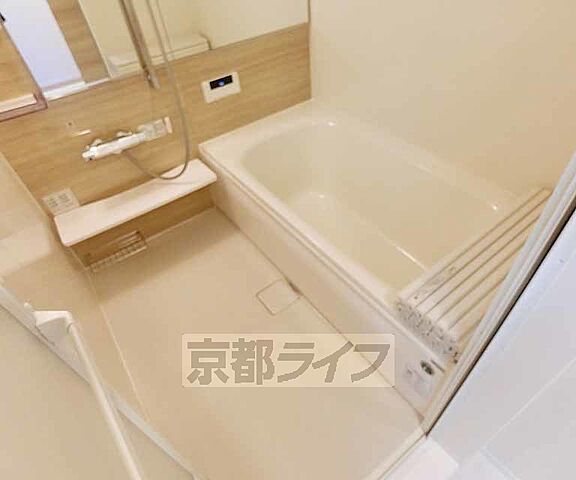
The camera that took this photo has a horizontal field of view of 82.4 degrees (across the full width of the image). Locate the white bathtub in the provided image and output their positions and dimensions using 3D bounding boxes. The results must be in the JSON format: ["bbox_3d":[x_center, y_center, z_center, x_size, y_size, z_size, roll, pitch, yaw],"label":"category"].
[{"bbox_3d":[0.299,-0.140,1.615,0.839,0.426,1.550,-31,49,-22],"label":"white bathtub"}]

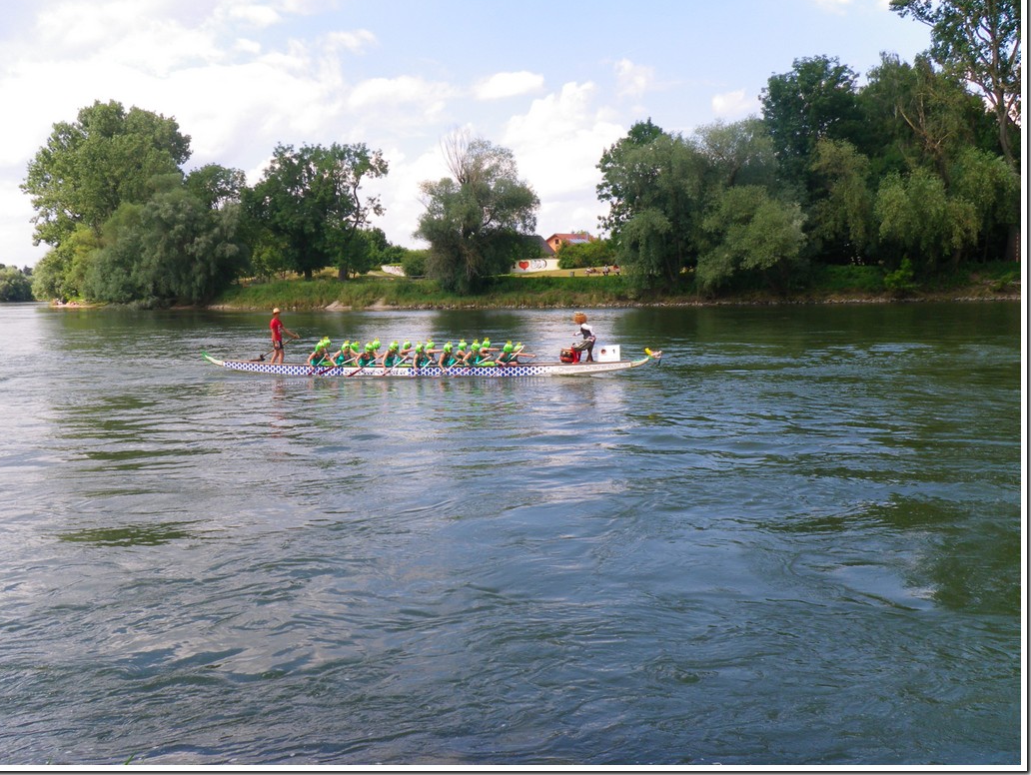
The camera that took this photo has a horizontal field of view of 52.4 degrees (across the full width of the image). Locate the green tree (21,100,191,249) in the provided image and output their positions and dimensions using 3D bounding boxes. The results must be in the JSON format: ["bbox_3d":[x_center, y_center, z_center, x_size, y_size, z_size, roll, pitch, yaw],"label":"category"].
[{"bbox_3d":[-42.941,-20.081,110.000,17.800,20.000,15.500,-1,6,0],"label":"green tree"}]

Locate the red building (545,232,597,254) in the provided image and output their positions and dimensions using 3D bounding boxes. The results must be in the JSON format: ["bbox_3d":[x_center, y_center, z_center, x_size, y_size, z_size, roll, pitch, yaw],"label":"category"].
[{"bbox_3d":[11.041,-26.871,205.000,9.000,7.000,8.500,-4,6,-21],"label":"red building"}]

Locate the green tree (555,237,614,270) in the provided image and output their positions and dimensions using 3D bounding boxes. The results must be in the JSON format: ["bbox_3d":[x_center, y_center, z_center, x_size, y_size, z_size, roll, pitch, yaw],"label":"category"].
[{"bbox_3d":[8.602,-16.412,128.000,7.500,4.200,5.500,-1,6,0],"label":"green tree"}]

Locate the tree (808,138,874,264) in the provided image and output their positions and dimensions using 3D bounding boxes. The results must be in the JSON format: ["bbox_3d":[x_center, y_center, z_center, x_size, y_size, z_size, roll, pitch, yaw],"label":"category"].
[{"bbox_3d":[29.478,-16.799,95.000,5.980,11.590,6.000,-2,6,0],"label":"tree"}]

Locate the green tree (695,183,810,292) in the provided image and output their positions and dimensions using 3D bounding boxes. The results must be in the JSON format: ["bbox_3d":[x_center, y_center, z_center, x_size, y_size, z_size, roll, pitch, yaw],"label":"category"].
[{"bbox_3d":[20.603,-12.796,91.000,9.540,9.370,9.500,-2,6,0],"label":"green tree"}]

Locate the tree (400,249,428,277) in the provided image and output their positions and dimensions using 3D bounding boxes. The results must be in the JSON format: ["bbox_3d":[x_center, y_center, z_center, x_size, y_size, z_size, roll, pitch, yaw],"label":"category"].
[{"bbox_3d":[-11.305,-13.892,118.000,3.370,3.150,3.400,-2,6,0],"label":"tree"}]

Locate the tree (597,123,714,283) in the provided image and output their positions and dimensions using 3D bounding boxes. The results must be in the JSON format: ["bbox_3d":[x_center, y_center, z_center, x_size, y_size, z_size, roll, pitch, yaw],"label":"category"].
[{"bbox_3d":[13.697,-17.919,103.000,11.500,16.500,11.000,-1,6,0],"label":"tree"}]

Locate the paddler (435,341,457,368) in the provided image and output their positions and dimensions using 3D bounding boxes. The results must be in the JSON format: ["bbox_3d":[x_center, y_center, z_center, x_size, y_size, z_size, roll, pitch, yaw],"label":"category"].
[{"bbox_3d":[-1.637,-0.642,25.485,0.750,0.880,0.550,0,6,19],"label":"paddler"}]

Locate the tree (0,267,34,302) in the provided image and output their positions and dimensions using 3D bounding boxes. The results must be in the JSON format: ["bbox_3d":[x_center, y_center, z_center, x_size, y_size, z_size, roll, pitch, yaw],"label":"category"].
[{"bbox_3d":[-158.708,-32.560,330.000,14.470,11.330,13.000,-2,6,0],"label":"tree"}]

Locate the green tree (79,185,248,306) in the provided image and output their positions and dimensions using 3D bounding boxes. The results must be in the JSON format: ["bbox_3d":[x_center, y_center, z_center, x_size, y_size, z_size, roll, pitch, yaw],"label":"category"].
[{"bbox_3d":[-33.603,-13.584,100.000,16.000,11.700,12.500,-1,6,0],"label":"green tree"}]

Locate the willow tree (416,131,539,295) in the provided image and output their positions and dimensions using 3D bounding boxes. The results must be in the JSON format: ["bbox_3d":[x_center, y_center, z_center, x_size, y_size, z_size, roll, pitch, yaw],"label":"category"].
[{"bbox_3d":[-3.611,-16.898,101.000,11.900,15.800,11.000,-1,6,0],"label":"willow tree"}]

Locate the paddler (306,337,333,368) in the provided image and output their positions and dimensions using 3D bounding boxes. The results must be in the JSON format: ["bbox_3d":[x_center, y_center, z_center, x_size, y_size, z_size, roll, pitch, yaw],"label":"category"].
[{"bbox_3d":[-4.912,-0.740,26.602,0.750,0.880,0.550,0,6,19],"label":"paddler"}]

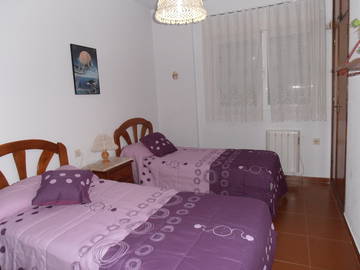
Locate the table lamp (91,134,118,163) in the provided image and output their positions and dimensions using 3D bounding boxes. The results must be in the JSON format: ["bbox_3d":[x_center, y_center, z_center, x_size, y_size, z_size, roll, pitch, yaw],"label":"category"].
[{"bbox_3d":[-0.779,0.174,2.597,0.270,0.310,0.270,0,8,25],"label":"table lamp"}]

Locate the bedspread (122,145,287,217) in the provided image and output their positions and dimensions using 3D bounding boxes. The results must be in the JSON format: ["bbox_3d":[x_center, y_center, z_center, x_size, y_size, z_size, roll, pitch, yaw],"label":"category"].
[{"bbox_3d":[0.276,0.392,2.952,1.800,0.575,0.950,0,8,25],"label":"bedspread"}]

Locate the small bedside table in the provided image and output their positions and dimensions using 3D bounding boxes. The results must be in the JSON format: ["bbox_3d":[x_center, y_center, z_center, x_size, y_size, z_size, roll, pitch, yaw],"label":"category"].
[{"bbox_3d":[-0.741,0.579,2.670,0.325,0.515,0.480,0,8,25],"label":"small bedside table"}]

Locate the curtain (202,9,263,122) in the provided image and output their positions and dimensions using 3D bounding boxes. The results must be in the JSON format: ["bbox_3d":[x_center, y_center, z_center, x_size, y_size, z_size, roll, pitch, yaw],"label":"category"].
[{"bbox_3d":[0.705,-0.889,3.325,0.775,1.440,0.080,0,8,25],"label":"curtain"}]

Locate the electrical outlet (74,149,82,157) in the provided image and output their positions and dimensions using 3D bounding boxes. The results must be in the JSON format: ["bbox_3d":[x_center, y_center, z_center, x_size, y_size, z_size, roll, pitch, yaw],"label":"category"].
[{"bbox_3d":[-0.999,0.184,2.474,0.020,0.083,0.080,0,8,25],"label":"electrical outlet"}]

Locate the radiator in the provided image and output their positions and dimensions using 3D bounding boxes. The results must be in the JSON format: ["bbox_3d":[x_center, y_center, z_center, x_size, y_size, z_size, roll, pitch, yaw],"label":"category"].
[{"bbox_3d":[1.319,0.229,3.192,0.395,0.565,0.100,0,8,25],"label":"radiator"}]

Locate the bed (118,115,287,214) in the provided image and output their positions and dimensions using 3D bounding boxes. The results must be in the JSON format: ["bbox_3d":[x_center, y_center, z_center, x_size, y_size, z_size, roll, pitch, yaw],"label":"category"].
[{"bbox_3d":[0.239,0.262,2.960,1.875,0.955,0.950,0,8,25],"label":"bed"}]

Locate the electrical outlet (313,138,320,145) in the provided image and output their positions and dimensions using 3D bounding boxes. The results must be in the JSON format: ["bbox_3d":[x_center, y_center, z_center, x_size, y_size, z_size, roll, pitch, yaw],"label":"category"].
[{"bbox_3d":[1.687,0.092,3.079,0.085,0.080,0.020,0,8,25],"label":"electrical outlet"}]

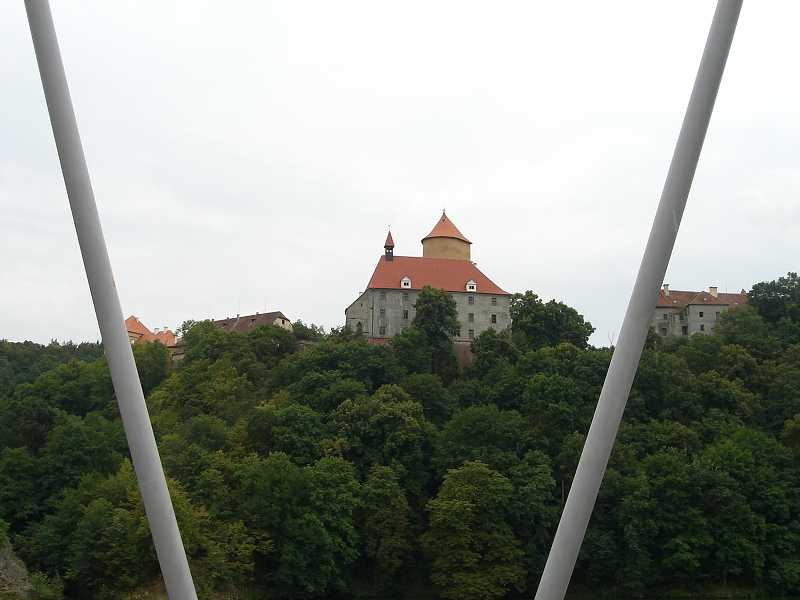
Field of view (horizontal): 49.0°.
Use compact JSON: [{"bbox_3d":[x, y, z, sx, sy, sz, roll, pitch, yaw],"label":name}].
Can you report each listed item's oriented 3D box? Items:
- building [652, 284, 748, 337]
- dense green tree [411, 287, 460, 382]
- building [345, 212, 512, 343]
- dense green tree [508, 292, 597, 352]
[{"bbox_3d":[81.020,3.420,238.000,26.000,14.500,15.000,2,-9,-10],"label":"building"},{"bbox_3d":[7.470,7.580,188.000,10.700,20.500,10.200,0,-9,0],"label":"dense green tree"},{"bbox_3d":[6.210,-4.100,209.000,34.500,32.000,24.000,3,-9,-17],"label":"building"},{"bbox_3d":[36.340,5.470,212.000,19.000,15.500,16.000,0,-9,0],"label":"dense green tree"}]

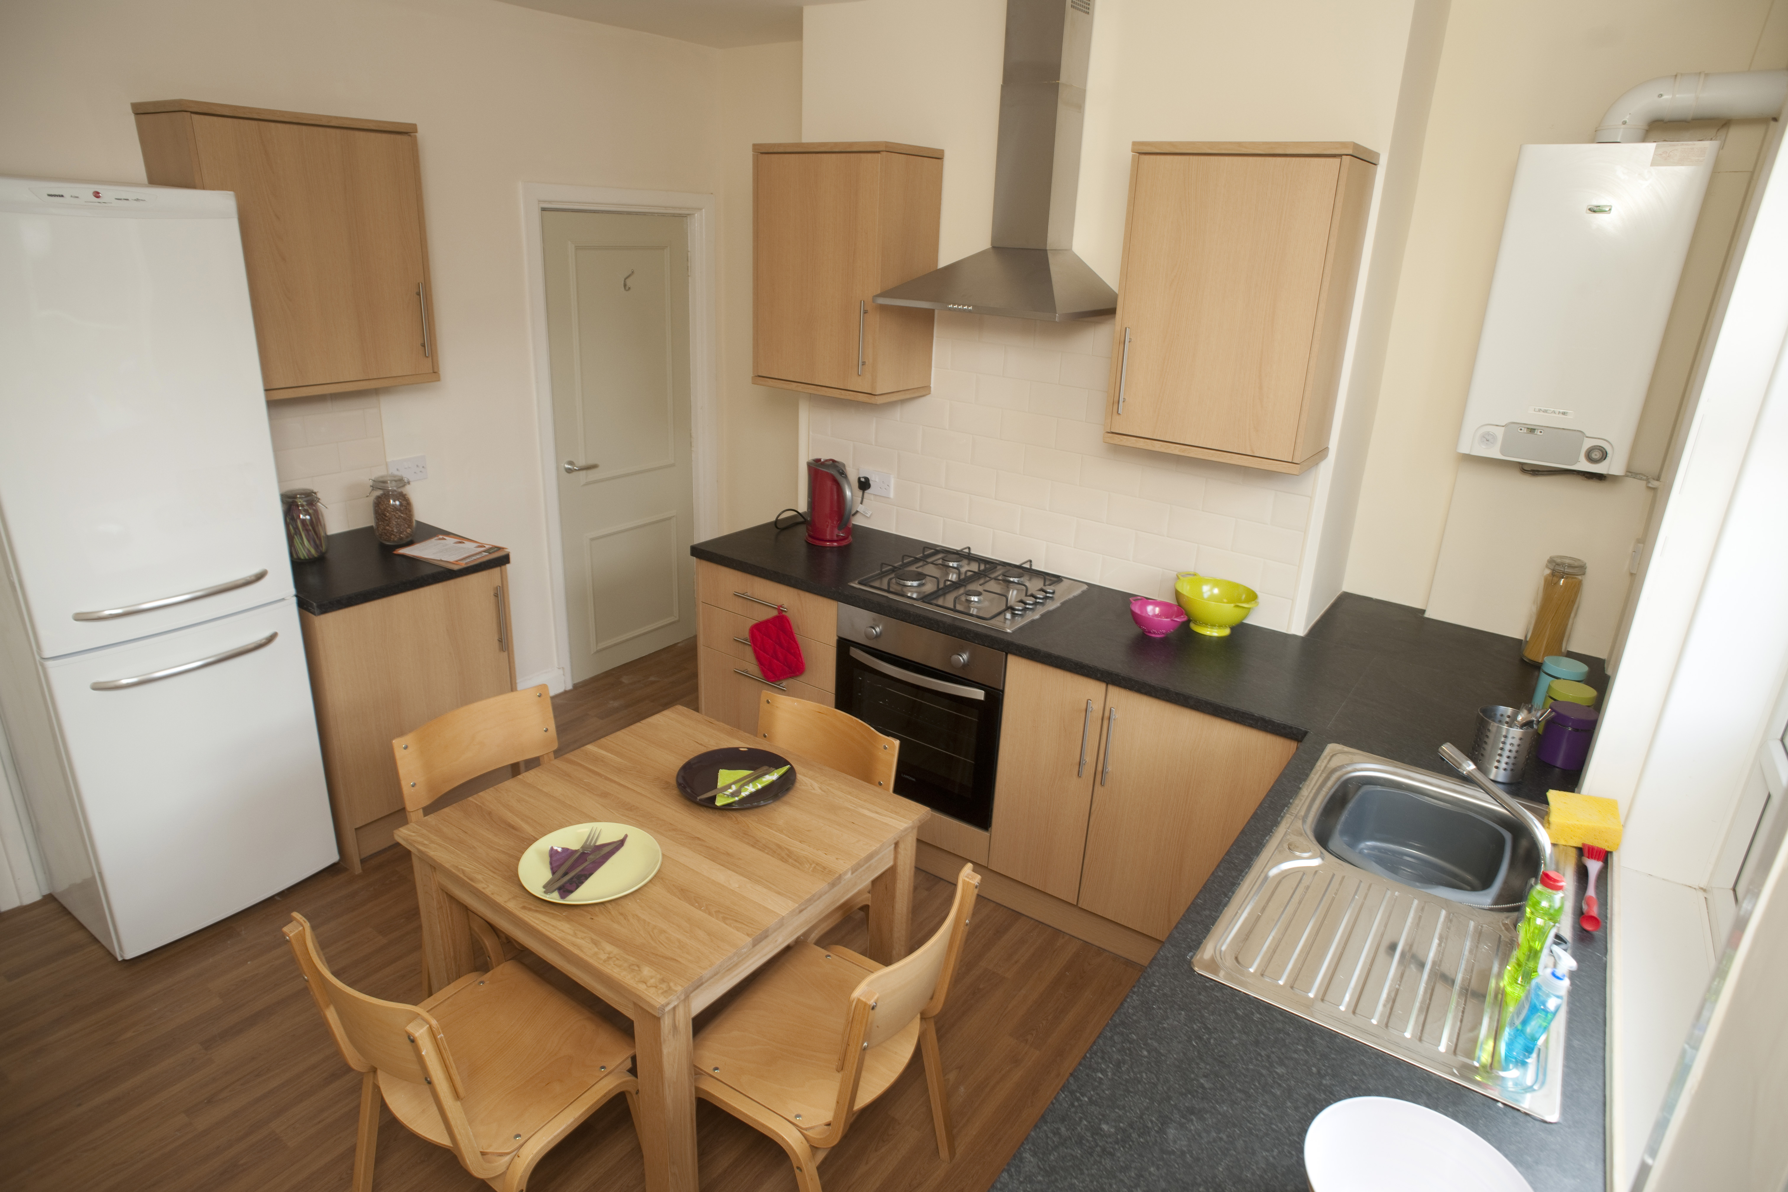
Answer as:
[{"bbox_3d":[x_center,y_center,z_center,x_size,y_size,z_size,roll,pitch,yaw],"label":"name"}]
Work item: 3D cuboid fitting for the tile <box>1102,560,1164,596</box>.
[{"bbox_3d":[0.749,-0.065,3.147,0.200,0.100,0.010,16,25,32],"label":"tile"}]

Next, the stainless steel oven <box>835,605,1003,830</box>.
[{"bbox_3d":[0.211,0.297,3.266,0.606,0.595,0.554,16,25,32],"label":"stainless steel oven"}]

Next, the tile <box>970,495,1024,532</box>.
[{"bbox_3d":[0.334,-0.278,3.355,0.198,0.099,0.009,16,25,32],"label":"tile"}]

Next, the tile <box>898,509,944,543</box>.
[{"bbox_3d":[0.088,-0.251,3.555,0.198,0.100,0.010,16,25,32],"label":"tile"}]

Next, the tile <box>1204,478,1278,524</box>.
[{"bbox_3d":[1.009,-0.280,2.901,0.200,0.100,0.008,16,25,32],"label":"tile"}]

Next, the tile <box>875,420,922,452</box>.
[{"bbox_3d":[0.019,-0.560,3.498,0.198,0.100,0.010,16,25,32],"label":"tile"}]

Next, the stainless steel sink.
[{"bbox_3d":[0.936,0.587,1.829,0.500,0.160,0.940,16,25,32],"label":"stainless steel sink"}]

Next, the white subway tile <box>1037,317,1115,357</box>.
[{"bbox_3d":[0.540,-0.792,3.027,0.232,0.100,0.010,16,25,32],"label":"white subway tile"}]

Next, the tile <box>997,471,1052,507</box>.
[{"bbox_3d":[0.424,-0.347,3.294,0.200,0.100,0.010,16,24,32],"label":"tile"}]

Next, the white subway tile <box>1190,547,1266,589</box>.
[{"bbox_3d":[0.996,-0.085,2.953,0.200,0.100,0.010,16,25,32],"label":"white subway tile"}]

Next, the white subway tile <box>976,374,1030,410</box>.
[{"bbox_3d":[0.350,-0.656,3.207,0.198,0.099,0.009,16,25,32],"label":"white subway tile"}]

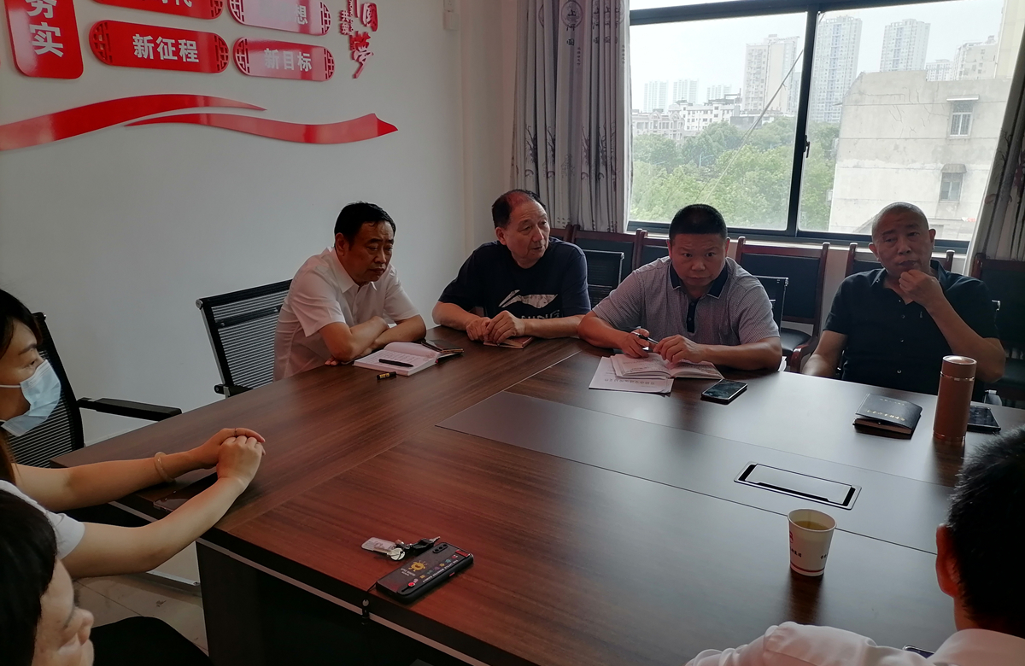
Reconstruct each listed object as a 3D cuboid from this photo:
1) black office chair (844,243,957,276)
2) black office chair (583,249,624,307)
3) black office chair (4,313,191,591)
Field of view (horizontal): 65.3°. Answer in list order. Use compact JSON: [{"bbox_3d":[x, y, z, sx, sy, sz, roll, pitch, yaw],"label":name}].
[{"bbox_3d":[1.748,0.094,3.783,0.469,0.928,0.561,9,17,31],"label":"black office chair"},{"bbox_3d":[0.134,0.129,3.618,0.571,0.949,0.602,8,16,29],"label":"black office chair"},{"bbox_3d":[-1.257,0.485,2.239,0.602,0.949,0.571,5,15,20],"label":"black office chair"}]

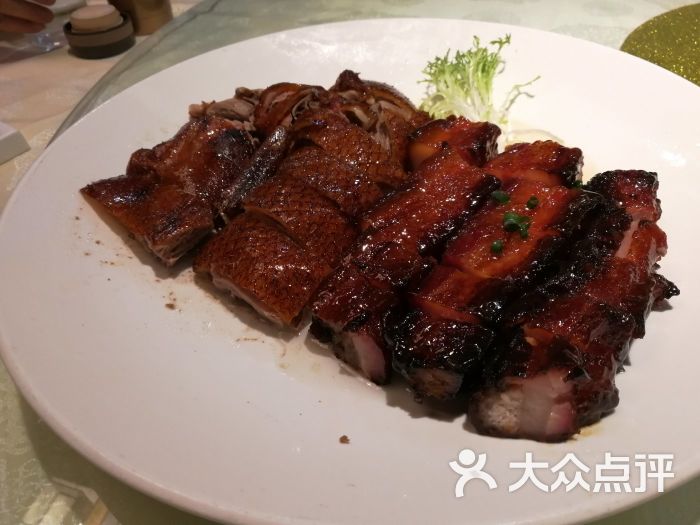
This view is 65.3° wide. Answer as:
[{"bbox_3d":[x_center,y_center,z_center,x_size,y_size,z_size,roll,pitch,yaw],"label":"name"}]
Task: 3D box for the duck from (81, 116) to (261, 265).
[{"bbox_3d":[-0.078,-0.035,0.242,0.053,0.021,0.074,21,49,24],"label":"duck"}]

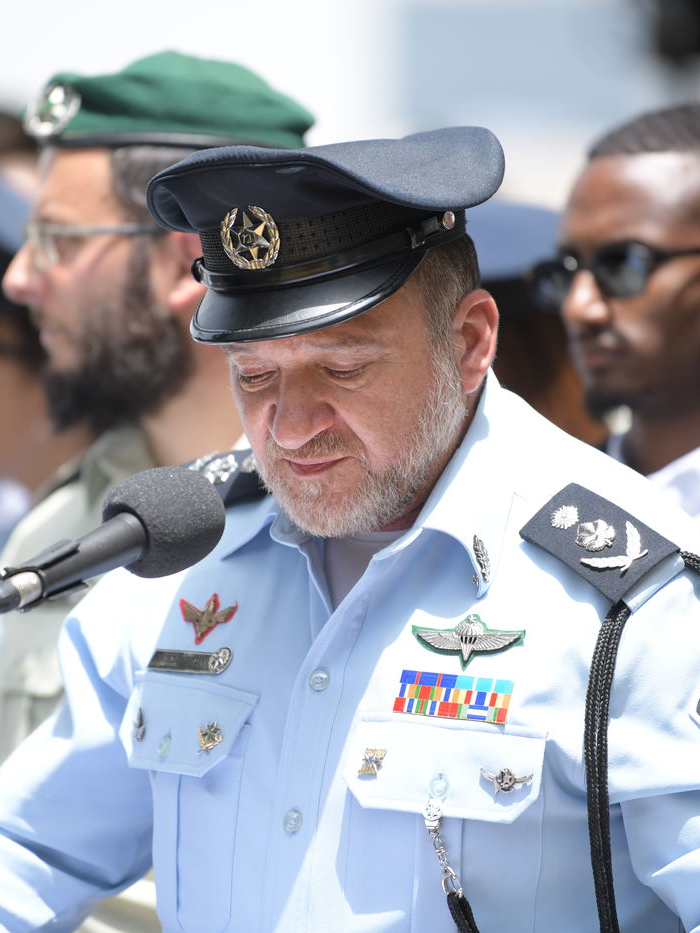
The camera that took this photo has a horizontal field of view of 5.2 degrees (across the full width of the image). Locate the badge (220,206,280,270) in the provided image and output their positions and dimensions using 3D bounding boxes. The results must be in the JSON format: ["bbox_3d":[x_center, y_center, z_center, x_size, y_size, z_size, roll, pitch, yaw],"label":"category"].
[{"bbox_3d":[-0.063,-0.146,4.980,0.043,0.042,0.010,-12,3,35],"label":"badge"}]

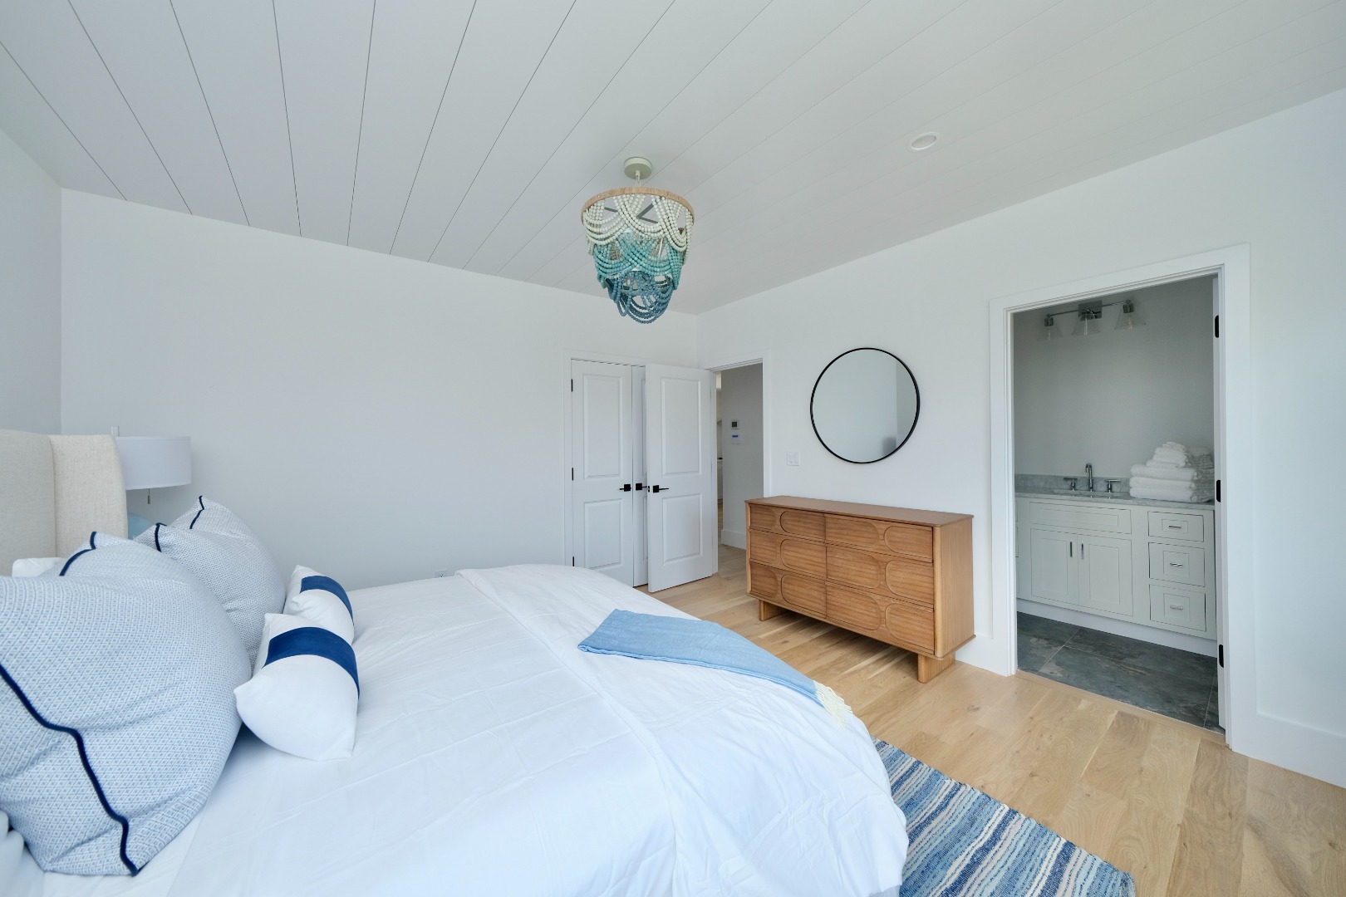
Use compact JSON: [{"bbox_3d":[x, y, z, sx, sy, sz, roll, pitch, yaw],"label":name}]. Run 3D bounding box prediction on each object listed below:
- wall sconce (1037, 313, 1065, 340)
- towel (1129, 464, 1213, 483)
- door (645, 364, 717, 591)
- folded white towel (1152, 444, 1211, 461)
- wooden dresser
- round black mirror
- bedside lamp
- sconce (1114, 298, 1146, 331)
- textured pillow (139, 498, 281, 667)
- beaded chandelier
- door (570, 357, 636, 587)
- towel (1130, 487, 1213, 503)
[{"bbox_3d":[3.035,-0.988,3.614,0.150,0.195,0.150,0,0,-38],"label":"wall sconce"},{"bbox_3d":[3.287,0.156,2.925,0.360,0.070,0.290,0,0,-20],"label":"towel"},{"bbox_3d":[0.070,0.260,4.270,0.765,2.035,0.042,-1,0,-37],"label":"door"},{"bbox_3d":[3.297,0.038,2.907,0.310,0.075,0.155,0,0,-20],"label":"folded white towel"},{"bbox_3d":[1.151,0.834,2.999,0.445,0.872,1.375,-1,0,-37],"label":"wooden dresser"},{"bbox_3d":[1.318,-0.295,3.157,0.030,0.812,0.812,-1,0,-37],"label":"round black mirror"},{"bbox_3d":[-2.413,0.285,1.943,0.405,0.680,0.405,-1,0,-37],"label":"bedside lamp"},{"bbox_3d":[3.299,-0.971,3.239,0.165,0.200,0.160,-1,0,-37],"label":"sconce"},{"bbox_3d":[-1.601,0.432,1.615,0.230,0.520,0.600,-31,18,-34],"label":"textured pillow"},{"bbox_3d":[-0.158,-0.955,2.079,0.515,0.710,0.515,-1,0,0],"label":"beaded chandelier"},{"bbox_3d":[-0.617,0.264,4.001,0.605,2.035,0.042,-1,0,-37],"label":"door"},{"bbox_3d":[3.287,0.293,2.927,0.360,0.073,0.290,0,0,-20],"label":"towel"}]

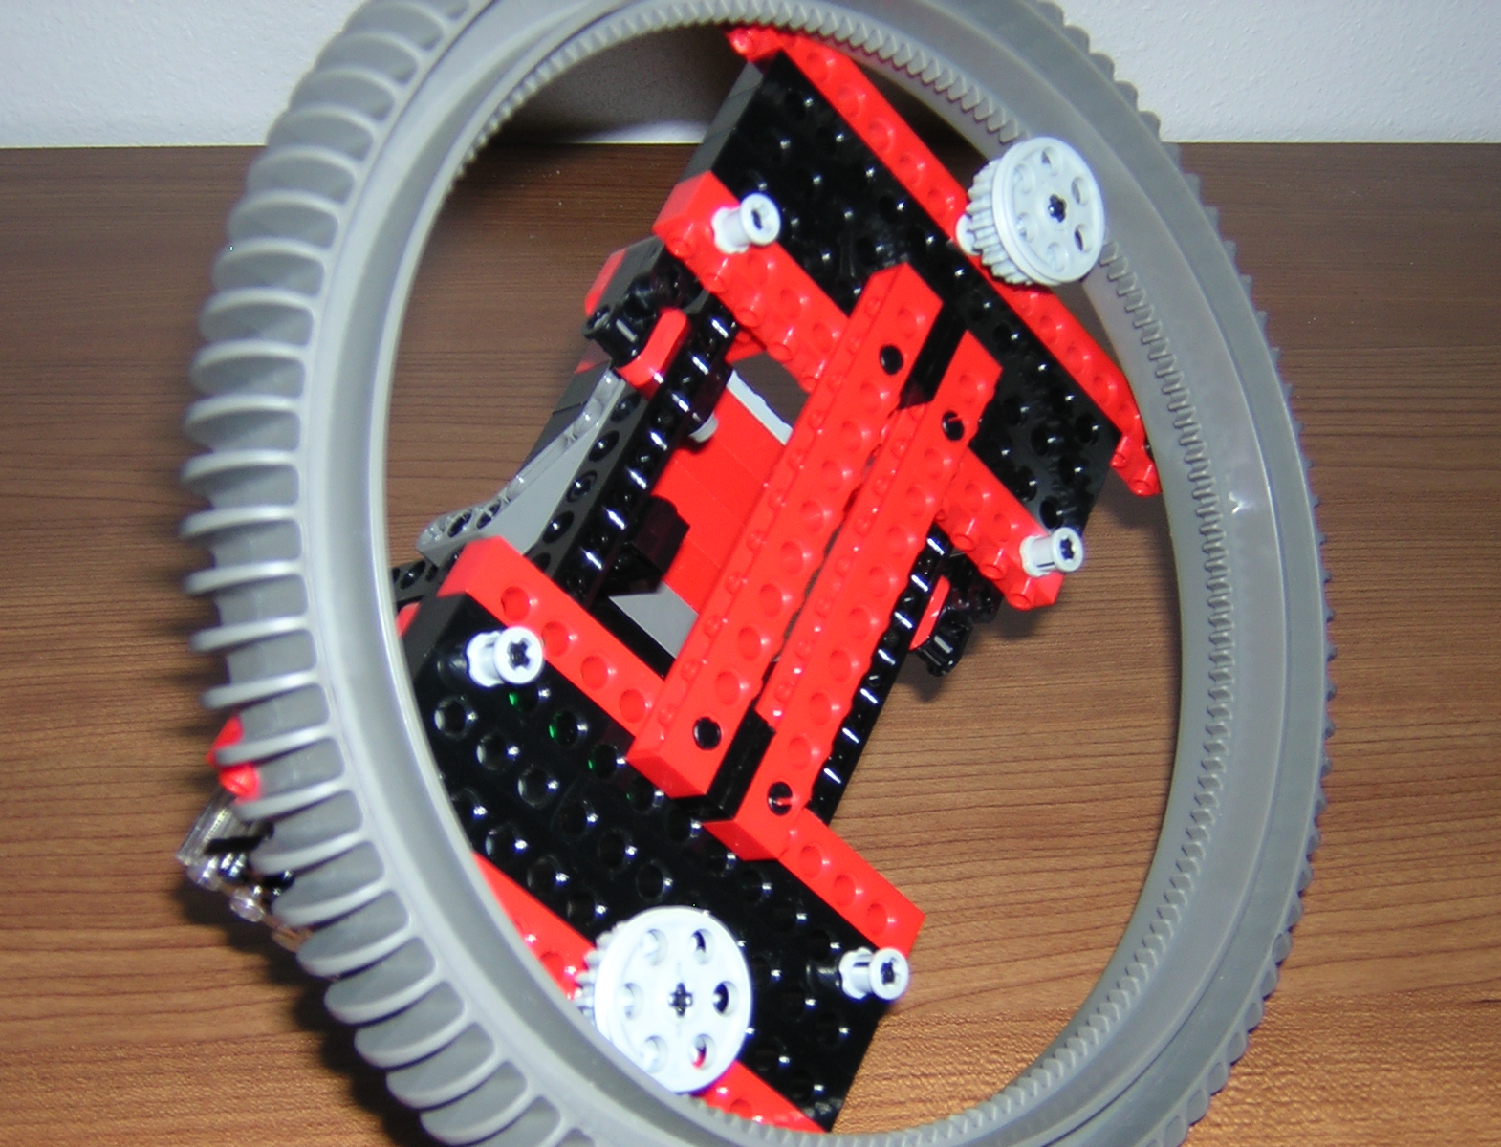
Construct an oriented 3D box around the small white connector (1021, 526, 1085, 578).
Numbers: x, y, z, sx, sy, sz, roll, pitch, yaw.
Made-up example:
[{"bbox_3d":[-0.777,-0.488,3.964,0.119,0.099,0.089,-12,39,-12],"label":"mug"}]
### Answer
[{"bbox_3d":[0.050,-0.004,0.376,0.008,0.007,0.007,-11,44,48],"label":"small white connector"}]

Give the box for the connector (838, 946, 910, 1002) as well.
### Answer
[{"bbox_3d":[0.018,0.060,0.336,0.008,0.007,0.007,-11,44,48],"label":"connector"}]

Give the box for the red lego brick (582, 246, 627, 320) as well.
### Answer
[{"bbox_3d":[-0.021,-0.043,0.365,0.004,0.010,0.016,-11,44,48],"label":"red lego brick"}]

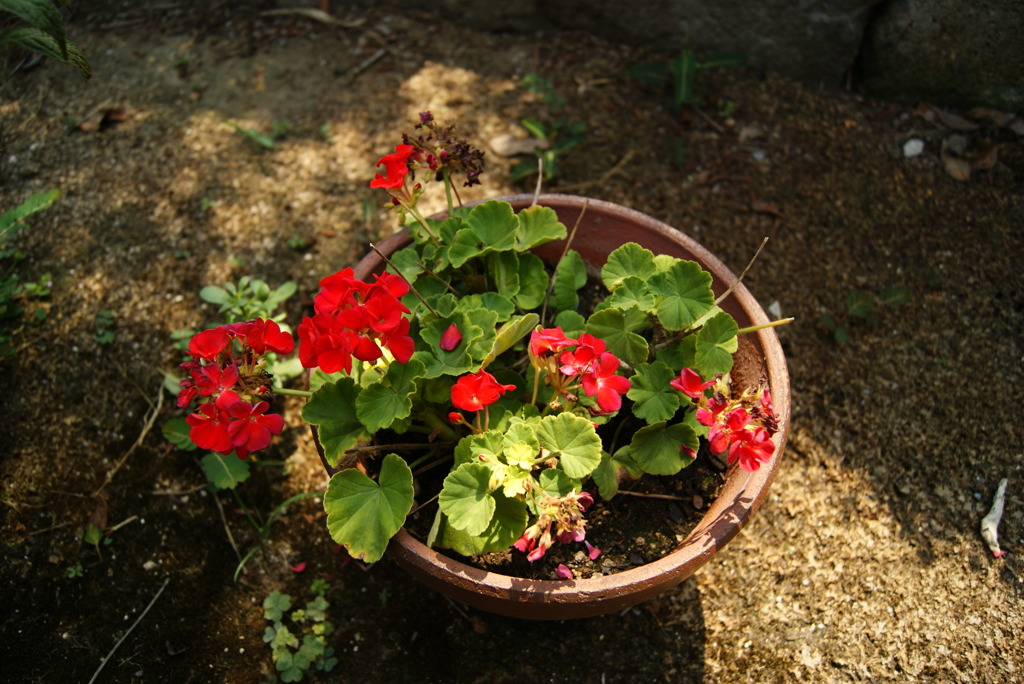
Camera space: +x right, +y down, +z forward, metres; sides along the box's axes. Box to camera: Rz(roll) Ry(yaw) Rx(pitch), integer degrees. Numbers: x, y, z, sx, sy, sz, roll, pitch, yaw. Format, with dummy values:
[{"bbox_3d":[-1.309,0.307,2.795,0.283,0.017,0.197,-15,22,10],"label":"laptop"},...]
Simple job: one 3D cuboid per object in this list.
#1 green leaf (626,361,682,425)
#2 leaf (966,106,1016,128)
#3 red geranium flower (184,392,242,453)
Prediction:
[{"bbox_3d":[0.102,0.036,0.548,0.041,0.013,0.047,2,70,6],"label":"green leaf"},{"bbox_3d":[0.607,-0.286,0.974,0.063,0.013,0.026,2,53,0],"label":"leaf"},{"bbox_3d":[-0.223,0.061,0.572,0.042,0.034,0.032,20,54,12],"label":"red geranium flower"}]

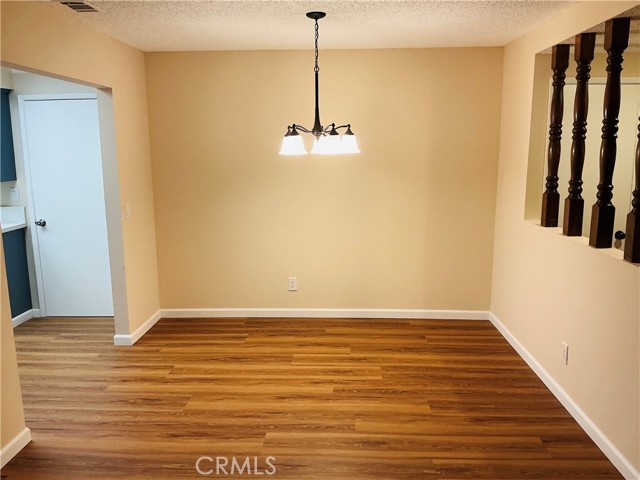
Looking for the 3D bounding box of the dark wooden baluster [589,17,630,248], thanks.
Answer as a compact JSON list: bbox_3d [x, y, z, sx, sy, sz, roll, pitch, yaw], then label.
[{"bbox_3d":[1.589,-0.565,2.949,0.081,1.220,0.081,0,10,2],"label":"dark wooden baluster"}]

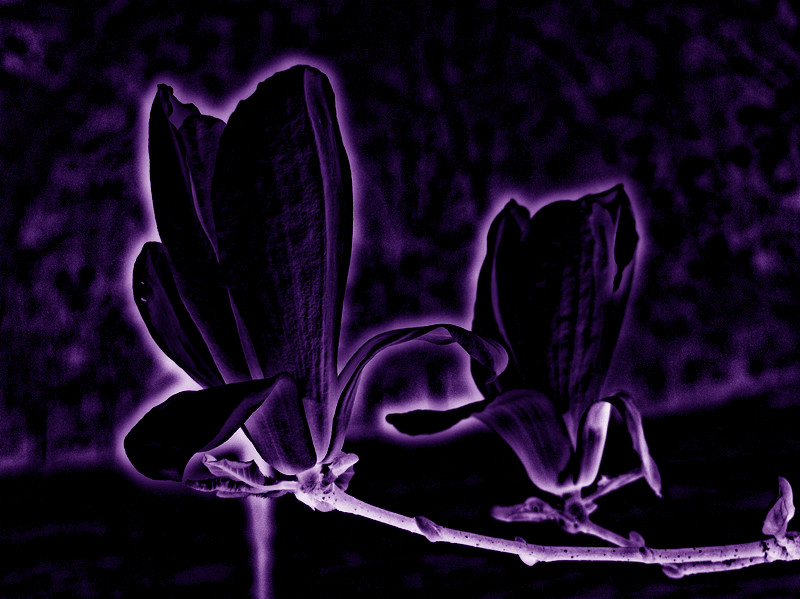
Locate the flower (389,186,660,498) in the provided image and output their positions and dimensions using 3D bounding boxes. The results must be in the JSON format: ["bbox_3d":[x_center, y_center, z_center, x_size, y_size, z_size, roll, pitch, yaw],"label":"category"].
[{"bbox_3d":[0.032,0.011,1.030,0.070,0.081,0.062,0,0,0],"label":"flower"}]

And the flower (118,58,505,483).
[{"bbox_3d":[-0.022,-0.006,1.020,0.098,0.108,0.082,0,0,0],"label":"flower"}]

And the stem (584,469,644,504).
[{"bbox_3d":[0.055,0.049,1.030,0.018,0.003,0.003,-27,0,0],"label":"stem"}]

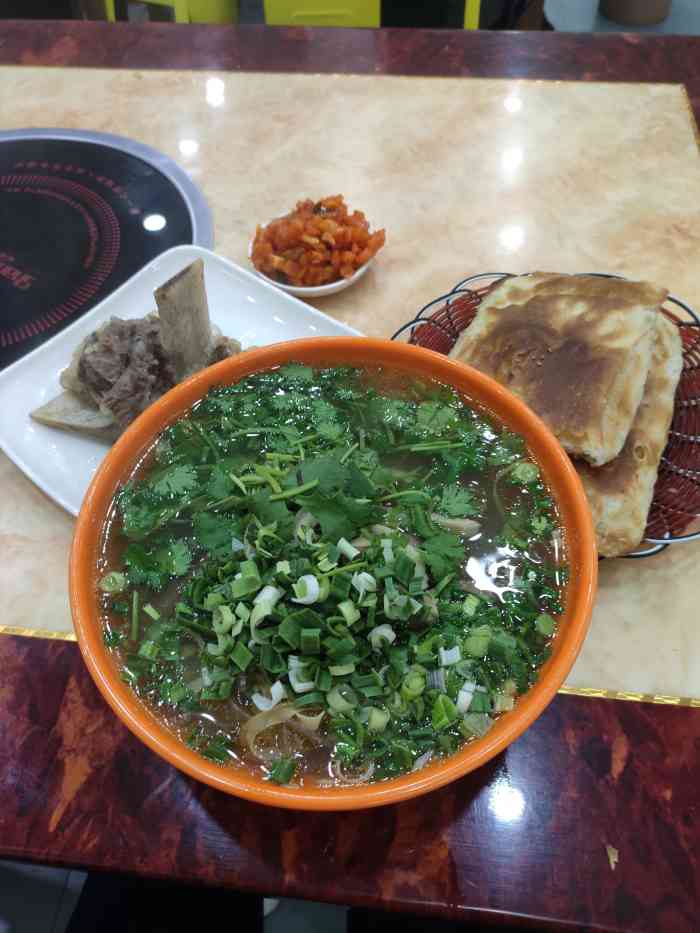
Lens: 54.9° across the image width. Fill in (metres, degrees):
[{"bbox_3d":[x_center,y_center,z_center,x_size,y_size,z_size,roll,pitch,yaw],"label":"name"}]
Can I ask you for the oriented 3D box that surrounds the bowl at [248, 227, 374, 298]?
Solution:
[{"bbox_3d":[-0.025,-0.145,0.476,0.087,0.026,0.087,-1,57,1],"label":"bowl"}]

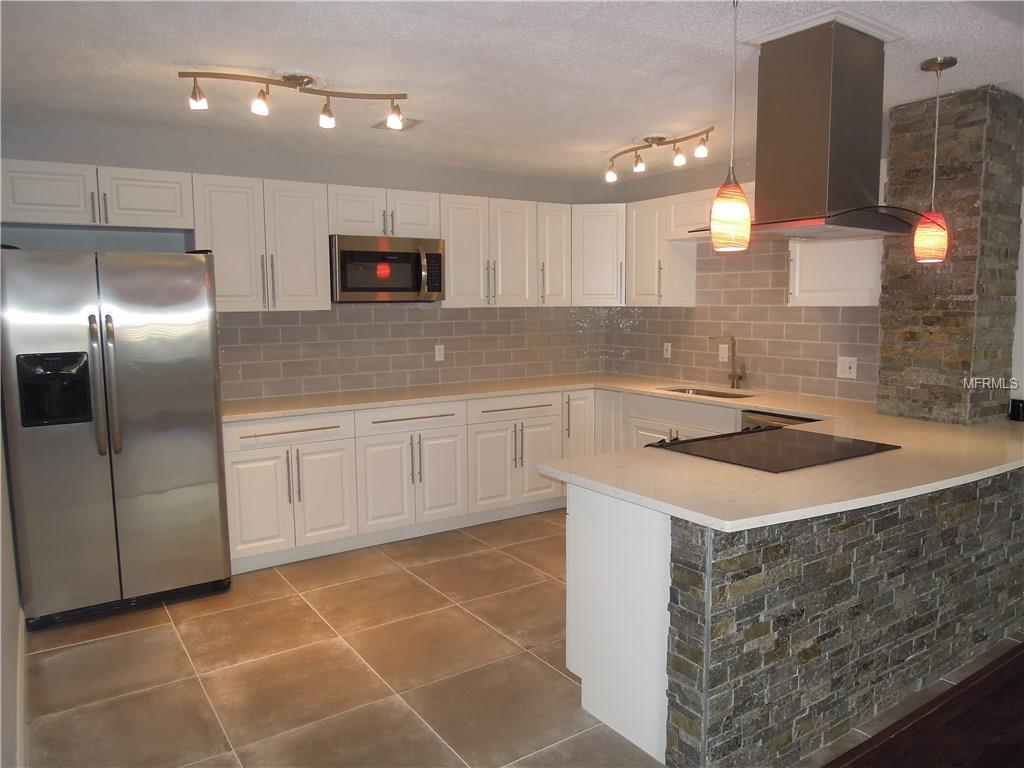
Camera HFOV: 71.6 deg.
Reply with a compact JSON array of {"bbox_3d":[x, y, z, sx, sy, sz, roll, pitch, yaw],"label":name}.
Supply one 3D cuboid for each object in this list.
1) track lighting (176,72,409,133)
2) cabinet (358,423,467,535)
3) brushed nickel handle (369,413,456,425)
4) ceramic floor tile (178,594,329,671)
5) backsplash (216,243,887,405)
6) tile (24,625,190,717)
[{"bbox_3d":[-0.923,-1.246,3.088,0.960,0.220,0.160,-3,6,-21],"label":"track lighting"},{"bbox_3d":[-0.760,0.571,4.696,0.764,0.589,0.560,-5,7,-34],"label":"cabinet"},{"bbox_3d":[-0.604,0.214,4.386,0.557,0.012,0.036,-5,7,-34],"label":"brushed nickel handle"},{"bbox_3d":[-1.185,1.143,3.283,0.598,0.015,0.600,-5,7,-34],"label":"ceramic floor tile"},{"bbox_3d":[0.106,-0.396,4.135,3.238,1.010,2.385,-5,7,-34],"label":"backsplash"},{"bbox_3d":[-1.675,1.179,2.965,0.573,0.010,0.603,-5,7,-34],"label":"tile"}]

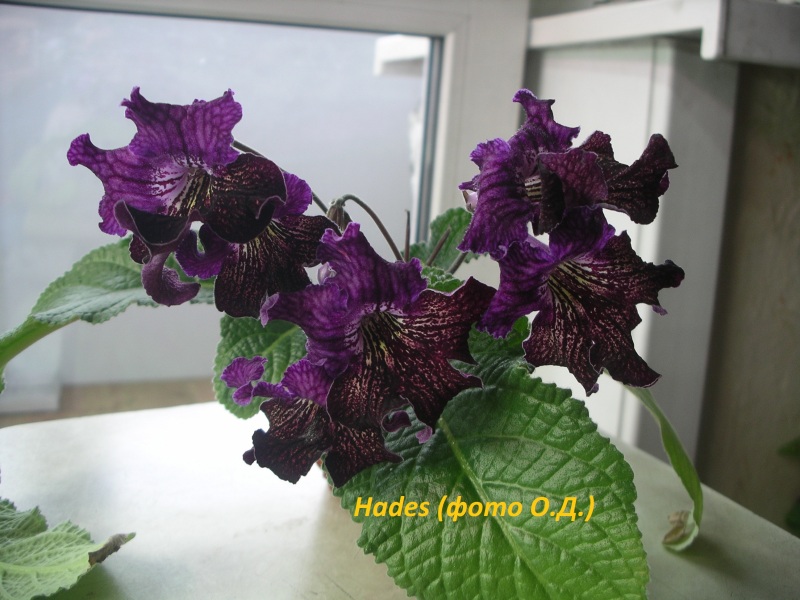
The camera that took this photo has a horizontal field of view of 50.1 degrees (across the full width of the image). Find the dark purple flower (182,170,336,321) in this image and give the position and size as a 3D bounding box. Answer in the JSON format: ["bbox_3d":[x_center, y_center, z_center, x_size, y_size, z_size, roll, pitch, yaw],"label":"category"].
[{"bbox_3d":[-0.068,-0.027,0.405,0.073,0.068,0.052,5,12,-1],"label":"dark purple flower"}]

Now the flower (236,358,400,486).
[{"bbox_3d":[-0.037,0.056,0.395,0.075,0.060,0.052,6,15,7],"label":"flower"}]

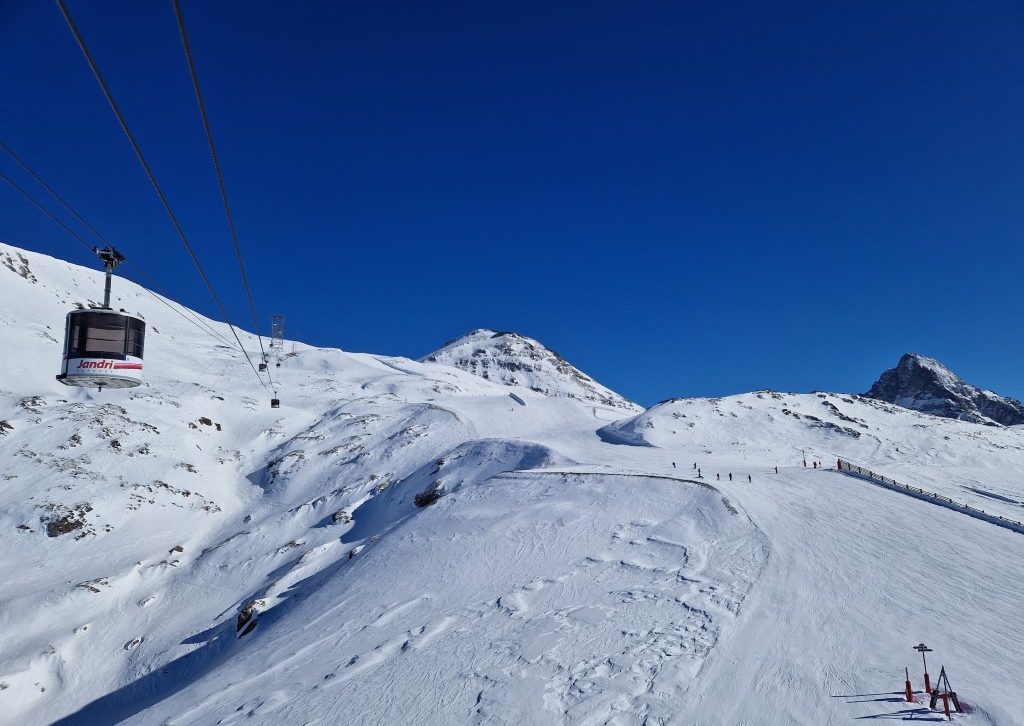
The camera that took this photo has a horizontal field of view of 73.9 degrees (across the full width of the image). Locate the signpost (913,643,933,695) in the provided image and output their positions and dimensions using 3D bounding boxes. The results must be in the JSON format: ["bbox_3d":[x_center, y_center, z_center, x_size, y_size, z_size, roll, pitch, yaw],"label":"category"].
[{"bbox_3d":[39.137,28.872,64.353,1.750,4.396,0.400,-3,-9,6],"label":"signpost"}]

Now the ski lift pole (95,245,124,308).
[{"bbox_3d":[-15.715,-3.252,26.500,0.800,2.400,1.300,1,-11,-19],"label":"ski lift pole"}]

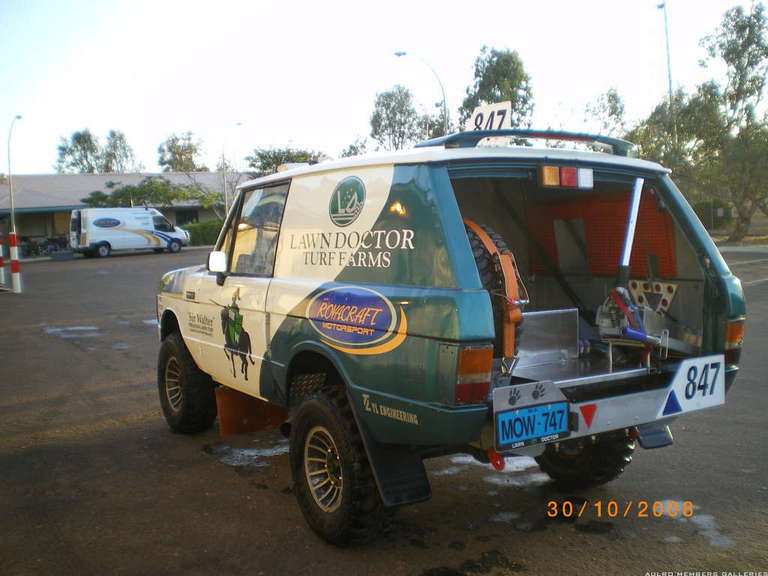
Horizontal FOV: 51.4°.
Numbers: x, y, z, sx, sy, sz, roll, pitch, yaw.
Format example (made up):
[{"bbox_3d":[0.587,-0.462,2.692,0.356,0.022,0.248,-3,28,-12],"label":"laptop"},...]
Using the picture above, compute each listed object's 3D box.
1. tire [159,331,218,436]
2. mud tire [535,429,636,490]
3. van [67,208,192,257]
[{"bbox_3d":[-1.521,0.735,6.178,0.270,0.775,0.775,-3,5,-31],"label":"tire"},{"bbox_3d":[1.154,0.817,4.828,0.270,0.775,0.775,-3,5,-31],"label":"mud tire"},{"bbox_3d":[-12.450,-2.790,39.600,5.500,2.320,2.030,-5,5,-35],"label":"van"}]

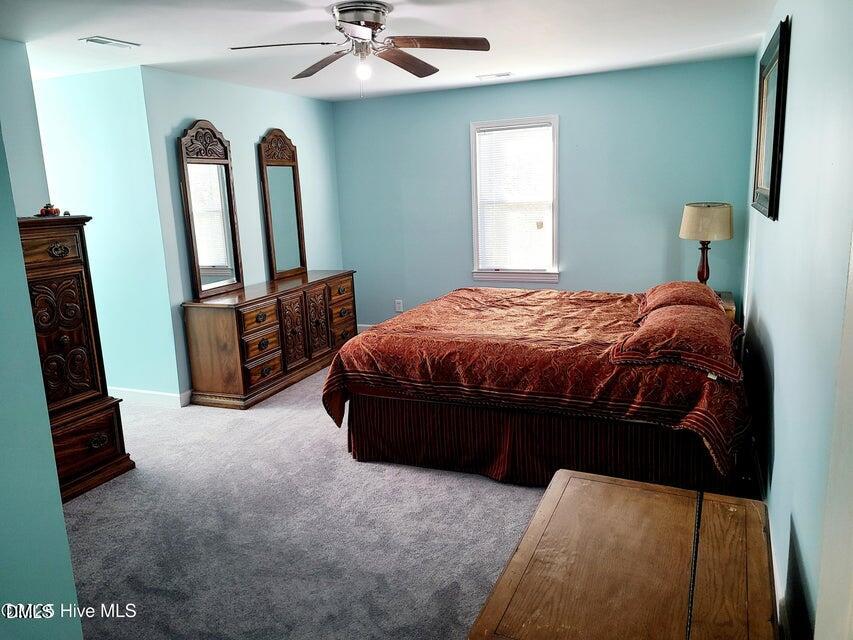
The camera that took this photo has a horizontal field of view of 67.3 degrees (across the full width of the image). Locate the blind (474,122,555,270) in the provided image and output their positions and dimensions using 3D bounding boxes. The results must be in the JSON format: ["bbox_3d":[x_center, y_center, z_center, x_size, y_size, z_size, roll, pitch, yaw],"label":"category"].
[{"bbox_3d":[0.823,-1.134,6.078,0.725,1.355,0.050,3,13,23],"label":"blind"}]

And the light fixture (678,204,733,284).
[{"bbox_3d":[2.138,-0.524,4.911,0.370,0.721,0.370,3,13,23],"label":"light fixture"}]

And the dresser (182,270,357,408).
[{"bbox_3d":[-1.239,0.084,5.525,0.505,0.778,1.780,3,13,23],"label":"dresser"}]

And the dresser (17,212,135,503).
[{"bbox_3d":[-2.175,0.239,3.318,0.520,1.459,0.905,3,13,23],"label":"dresser"}]

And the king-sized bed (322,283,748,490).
[{"bbox_3d":[0.816,0.261,4.119,2.150,0.840,2.020,3,13,23],"label":"king-sized bed"}]

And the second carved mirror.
[{"bbox_3d":[-1.298,-1.043,5.784,0.065,1.324,0.520,3,13,23],"label":"second carved mirror"}]

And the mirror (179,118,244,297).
[{"bbox_3d":[-1.663,-0.852,4.950,0.065,1.324,0.520,3,13,23],"label":"mirror"}]

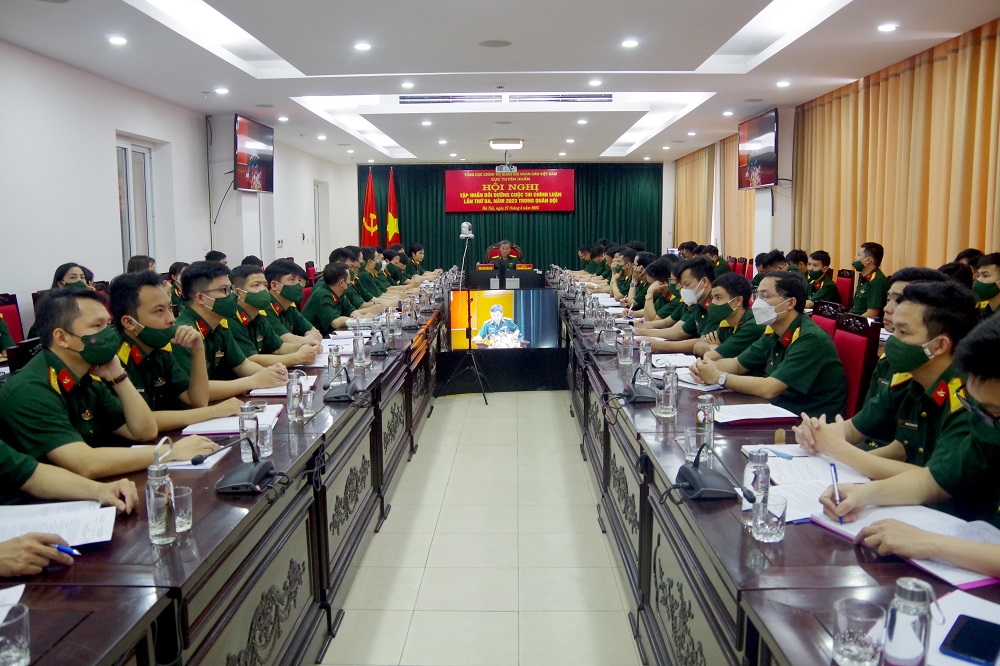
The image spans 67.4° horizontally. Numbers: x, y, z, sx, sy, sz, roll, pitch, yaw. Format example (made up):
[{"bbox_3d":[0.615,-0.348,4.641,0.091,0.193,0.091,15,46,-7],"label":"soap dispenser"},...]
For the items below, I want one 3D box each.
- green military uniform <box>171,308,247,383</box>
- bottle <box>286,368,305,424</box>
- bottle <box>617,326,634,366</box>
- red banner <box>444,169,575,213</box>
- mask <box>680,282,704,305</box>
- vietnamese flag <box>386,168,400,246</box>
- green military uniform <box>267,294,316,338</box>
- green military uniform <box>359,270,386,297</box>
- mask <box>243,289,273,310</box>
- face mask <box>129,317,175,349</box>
[{"bbox_3d":[-1.412,0.164,3.716,0.370,0.550,0.470,2,9,17],"label":"green military uniform"},{"bbox_3d":[-0.786,0.239,2.861,0.063,0.195,0.063,0,8,1],"label":"bottle"},{"bbox_3d":[0.691,0.066,4.026,0.062,0.186,0.062,0,8,1],"label":"bottle"},{"bbox_3d":[0.162,-2.357,12.400,2.130,0.710,0.050,0,8,1],"label":"red banner"},{"bbox_3d":[1.078,-0.224,4.200,0.090,0.120,0.145,-18,14,-20],"label":"mask"},{"bbox_3d":[-1.998,-2.205,14.120,0.380,1.750,0.280,0,8,1],"label":"vietnamese flag"},{"bbox_3d":[-1.366,0.019,4.836,0.350,0.550,0.470,3,9,21],"label":"green military uniform"},{"bbox_3d":[-1.281,-0.357,7.455,0.360,0.540,0.460,-1,8,-5],"label":"green military uniform"},{"bbox_3d":[-1.365,-0.189,4.220,0.110,0.125,0.140,3,9,23],"label":"mask"},{"bbox_3d":[-1.344,-0.002,2.900,0.120,0.125,0.140,1,8,9],"label":"face mask"}]

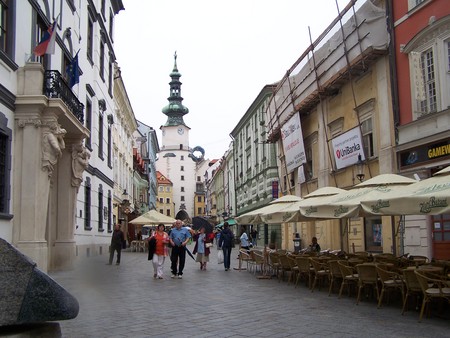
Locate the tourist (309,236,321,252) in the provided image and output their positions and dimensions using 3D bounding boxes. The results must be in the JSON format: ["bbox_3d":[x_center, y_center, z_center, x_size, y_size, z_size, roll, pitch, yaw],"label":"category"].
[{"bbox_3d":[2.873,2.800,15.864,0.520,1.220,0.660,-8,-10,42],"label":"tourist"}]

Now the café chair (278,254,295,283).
[{"bbox_3d":[1.774,2.789,13.933,0.510,0.800,0.540,-2,-7,8],"label":"café chair"}]

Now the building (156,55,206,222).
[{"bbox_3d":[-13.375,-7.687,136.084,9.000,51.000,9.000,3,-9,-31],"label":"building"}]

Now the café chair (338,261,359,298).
[{"bbox_3d":[2.594,2.347,10.657,0.540,0.800,0.510,0,-7,-8],"label":"café chair"}]

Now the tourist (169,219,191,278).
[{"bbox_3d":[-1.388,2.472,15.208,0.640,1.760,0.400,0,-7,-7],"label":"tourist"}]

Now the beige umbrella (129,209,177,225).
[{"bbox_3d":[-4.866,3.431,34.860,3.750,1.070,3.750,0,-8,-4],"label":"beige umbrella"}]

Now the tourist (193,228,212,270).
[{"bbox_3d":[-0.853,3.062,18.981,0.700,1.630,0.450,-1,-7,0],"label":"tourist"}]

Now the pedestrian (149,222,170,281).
[{"bbox_3d":[-2.012,2.532,15.187,0.580,1.650,0.400,0,-7,-8],"label":"pedestrian"}]

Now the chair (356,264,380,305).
[{"bbox_3d":[2.809,2.249,9.814,0.510,0.800,0.540,-2,-7,5],"label":"chair"}]

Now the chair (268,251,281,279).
[{"bbox_3d":[1.606,2.887,14.628,0.550,0.765,0.550,-4,-8,22],"label":"chair"}]

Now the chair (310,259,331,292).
[{"bbox_3d":[2.204,2.461,11.654,0.540,0.800,0.510,0,-7,-8],"label":"chair"}]

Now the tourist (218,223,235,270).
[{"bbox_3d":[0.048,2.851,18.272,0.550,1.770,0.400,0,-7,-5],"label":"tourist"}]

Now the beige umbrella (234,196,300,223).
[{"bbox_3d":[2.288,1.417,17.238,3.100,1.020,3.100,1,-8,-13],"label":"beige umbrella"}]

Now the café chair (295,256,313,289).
[{"bbox_3d":[2.106,2.589,12.428,0.550,0.765,0.550,-7,-9,38],"label":"café chair"}]

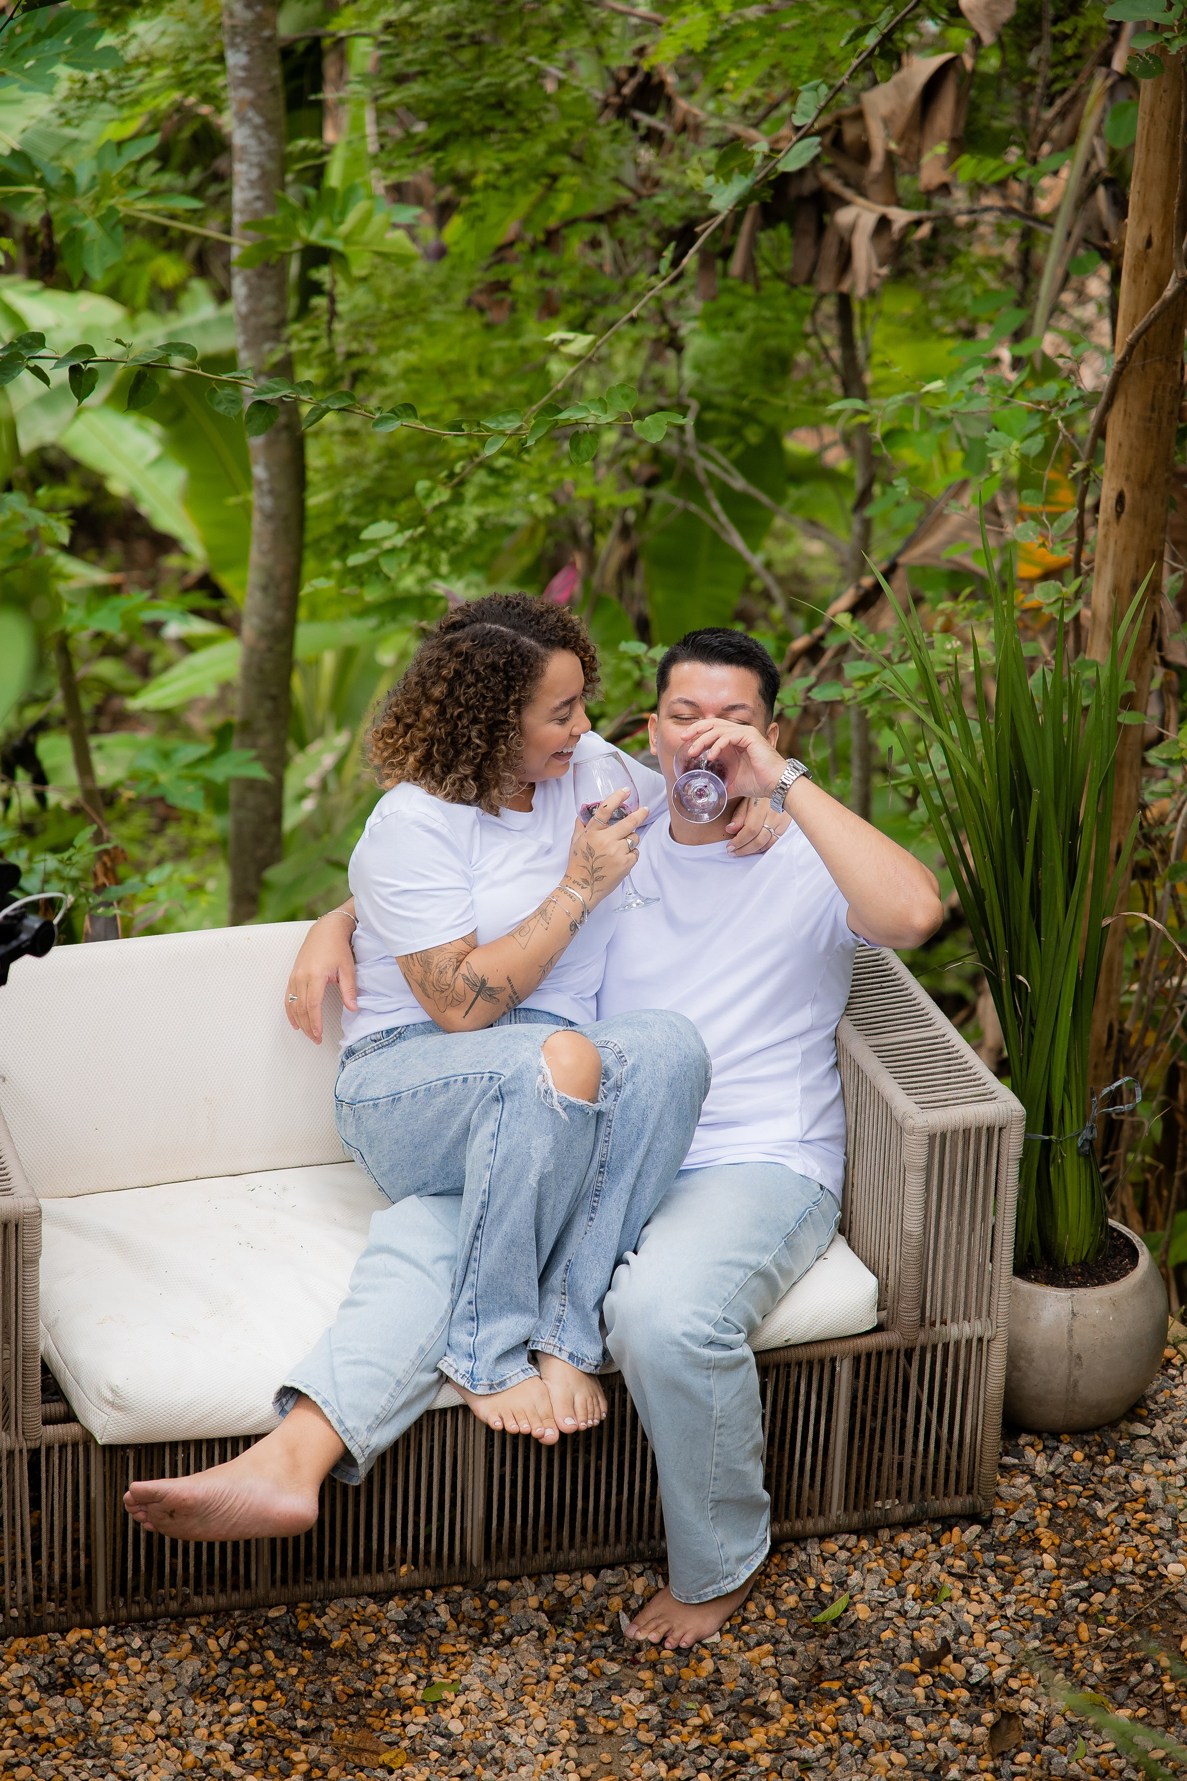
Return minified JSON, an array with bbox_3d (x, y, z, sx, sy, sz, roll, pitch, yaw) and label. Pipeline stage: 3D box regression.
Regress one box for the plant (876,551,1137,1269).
[{"bbox_3d":[0.564,0.048,5.811,0.380,1.080,0.370,2,24,0],"label":"plant"}]

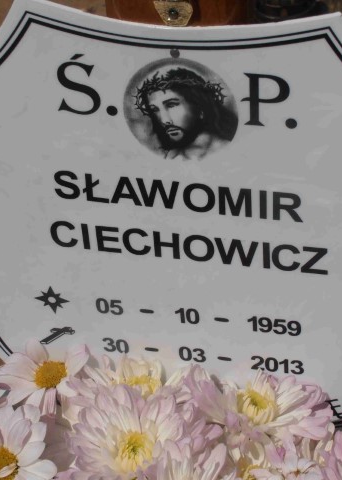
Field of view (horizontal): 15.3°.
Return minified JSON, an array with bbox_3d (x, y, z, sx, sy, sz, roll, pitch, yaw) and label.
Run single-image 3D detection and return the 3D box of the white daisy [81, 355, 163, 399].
[{"bbox_3d":[-0.022,0.074,0.665,0.050,0.025,0.042,0,59,0],"label":"white daisy"}]

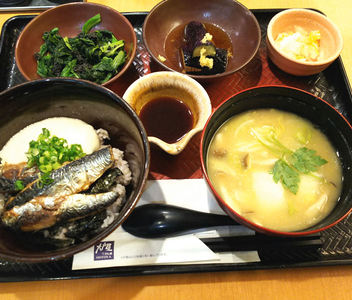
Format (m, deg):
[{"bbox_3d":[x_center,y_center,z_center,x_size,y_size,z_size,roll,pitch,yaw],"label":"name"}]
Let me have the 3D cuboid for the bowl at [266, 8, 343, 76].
[{"bbox_3d":[0.143,-0.120,0.367,0.082,0.041,0.082,1,67,-2],"label":"bowl"}]

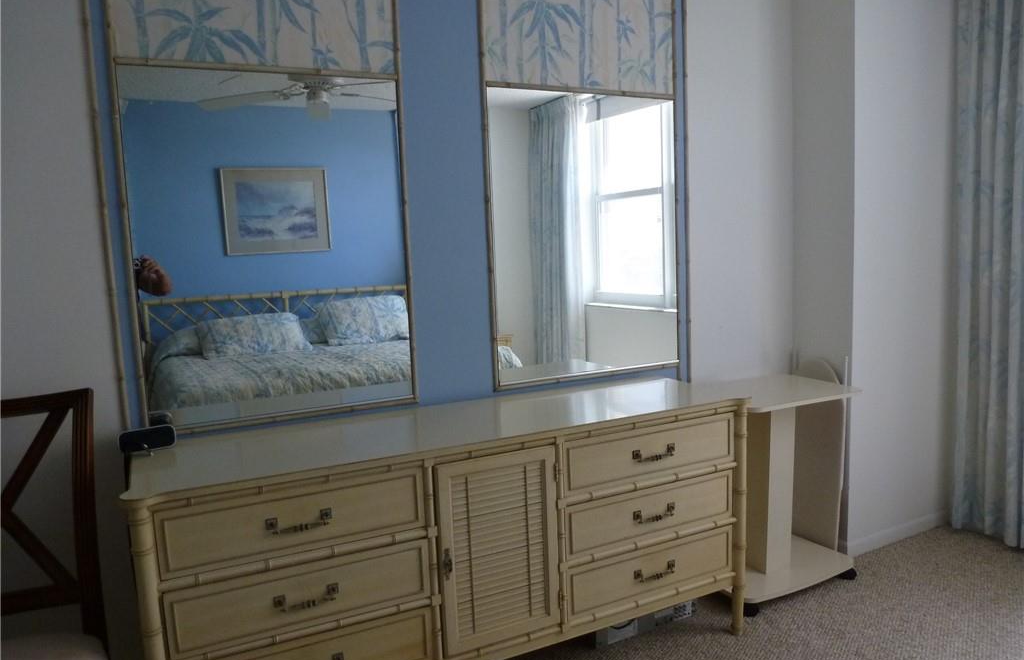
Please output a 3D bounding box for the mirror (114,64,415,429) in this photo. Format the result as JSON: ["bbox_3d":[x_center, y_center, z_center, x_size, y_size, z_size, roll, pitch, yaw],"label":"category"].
[{"bbox_3d":[-0.686,-0.245,2.096,0.777,1.006,0.040,-5,7,-25],"label":"mirror"}]

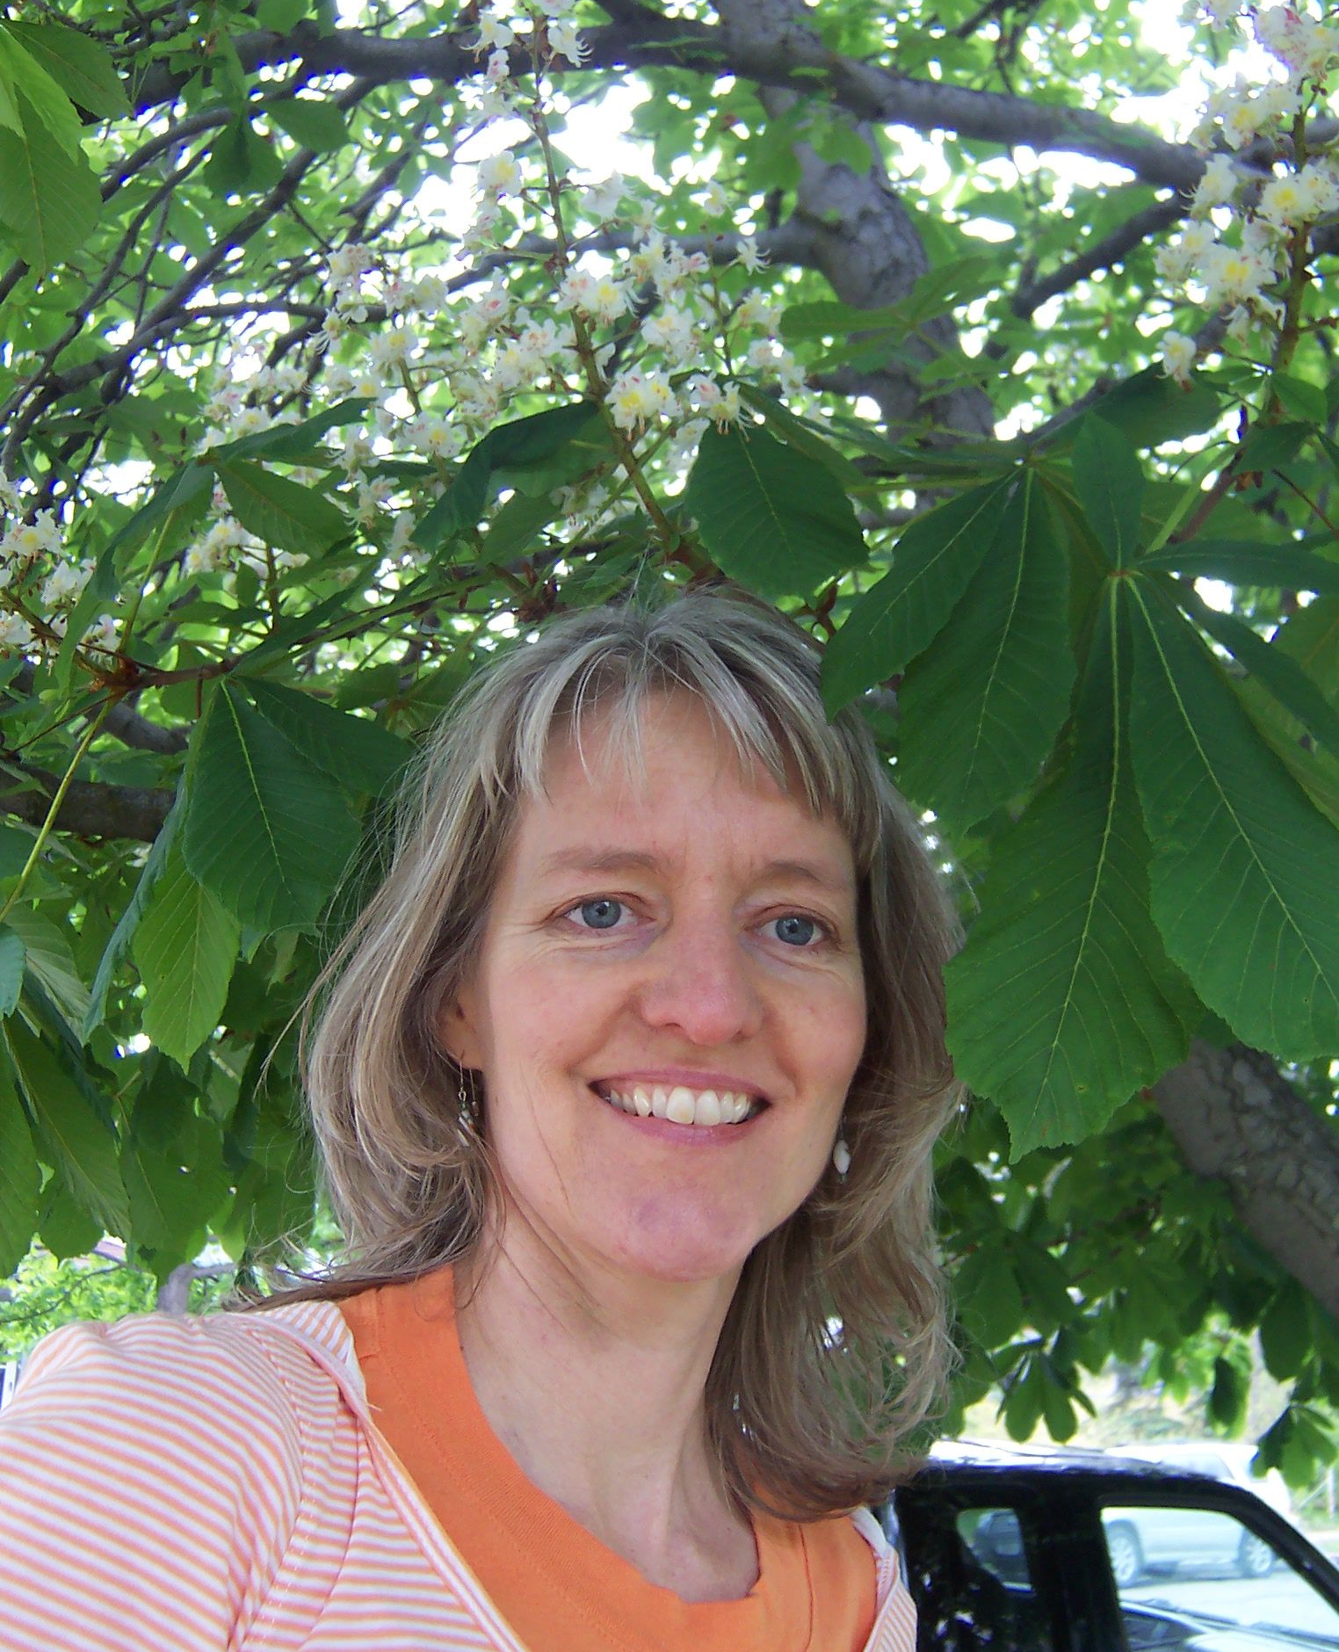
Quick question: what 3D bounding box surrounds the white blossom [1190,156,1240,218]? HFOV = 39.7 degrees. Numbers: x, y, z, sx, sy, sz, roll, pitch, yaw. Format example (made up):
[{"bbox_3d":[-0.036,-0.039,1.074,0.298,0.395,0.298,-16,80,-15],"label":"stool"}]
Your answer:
[{"bbox_3d":[0.264,-0.311,0.900,0.024,0.030,0.024,-8,-20,22],"label":"white blossom"}]

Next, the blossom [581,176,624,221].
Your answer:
[{"bbox_3d":[-0.030,-0.277,0.820,0.019,0.020,0.019,8,-18,-18],"label":"blossom"}]

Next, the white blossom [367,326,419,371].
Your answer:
[{"bbox_3d":[-0.131,-0.226,0.880,0.024,0.021,0.019,3,-17,-3],"label":"white blossom"}]

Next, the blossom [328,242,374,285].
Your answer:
[{"bbox_3d":[-0.188,-0.333,1.100,0.027,0.025,0.025,0,-19,0],"label":"blossom"}]

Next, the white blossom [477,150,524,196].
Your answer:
[{"bbox_3d":[-0.074,-0.285,0.810,0.020,0.019,0.019,-3,-18,16],"label":"white blossom"}]

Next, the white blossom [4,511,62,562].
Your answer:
[{"bbox_3d":[-0.336,-0.153,0.980,0.031,0.027,0.026,2,-19,-6],"label":"white blossom"}]

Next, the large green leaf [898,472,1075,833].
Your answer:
[{"bbox_3d":[0.113,-0.061,0.660,0.059,0.130,0.032,8,-14,6],"label":"large green leaf"}]

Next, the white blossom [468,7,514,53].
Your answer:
[{"bbox_3d":[-0.081,-0.360,0.840,0.019,0.020,0.020,15,-21,-37],"label":"white blossom"}]

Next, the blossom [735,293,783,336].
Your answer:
[{"bbox_3d":[0.044,-0.248,0.900,0.022,0.020,0.019,-10,-20,33],"label":"blossom"}]

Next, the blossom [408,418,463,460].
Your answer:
[{"bbox_3d":[-0.111,-0.183,0.880,0.025,0.019,0.019,2,-17,0],"label":"blossom"}]

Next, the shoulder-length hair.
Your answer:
[{"bbox_3d":[-0.020,0.076,0.650,0.250,0.315,0.240,7,-13,-18],"label":"shoulder-length hair"}]

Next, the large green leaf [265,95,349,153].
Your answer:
[{"bbox_3d":[-0.323,-0.624,1.650,0.072,0.050,0.045,0,-19,0],"label":"large green leaf"}]

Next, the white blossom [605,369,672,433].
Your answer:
[{"bbox_3d":[-0.015,-0.206,0.900,0.033,0.030,0.026,0,-19,0],"label":"white blossom"}]

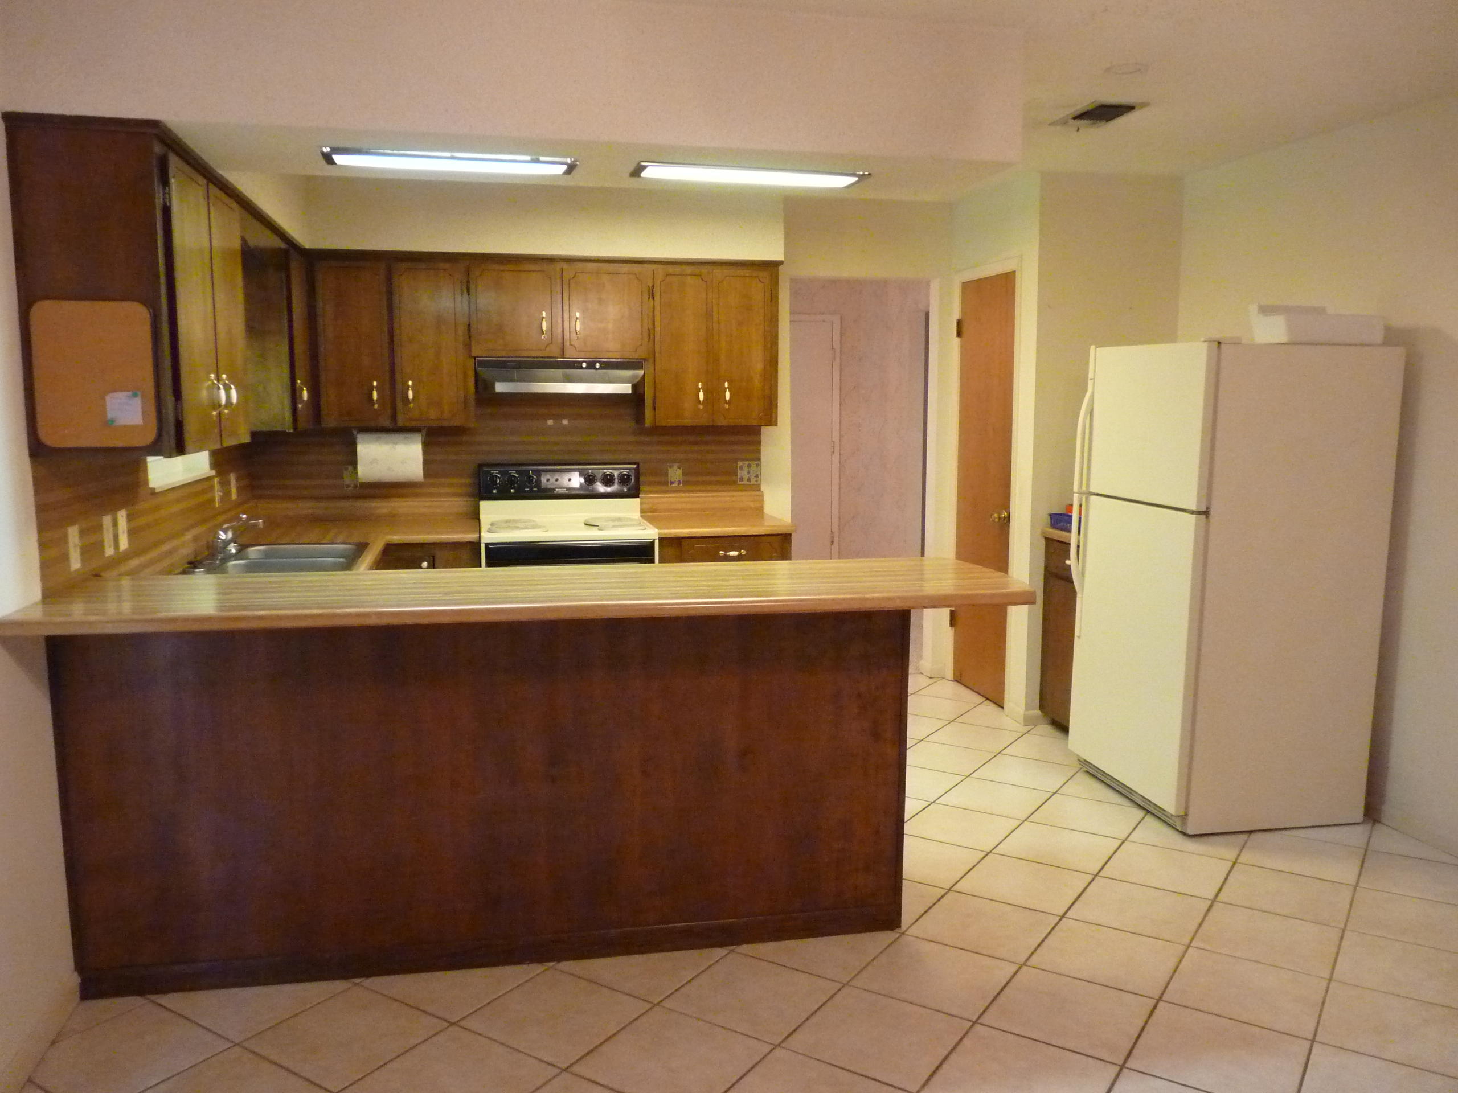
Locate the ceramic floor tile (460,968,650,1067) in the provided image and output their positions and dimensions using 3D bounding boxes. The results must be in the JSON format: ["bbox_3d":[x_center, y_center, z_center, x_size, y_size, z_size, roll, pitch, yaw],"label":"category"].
[{"bbox_3d":[-0.407,1.116,2.702,0.331,0.010,0.331,4,8,33],"label":"ceramic floor tile"}]

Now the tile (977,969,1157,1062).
[{"bbox_3d":[0.809,1.111,2.703,0.331,0.010,0.331,5,8,33],"label":"tile"}]

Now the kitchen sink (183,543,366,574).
[{"bbox_3d":[-1.560,0.132,3.901,0.550,0.190,0.840,-1,7,-12],"label":"kitchen sink"}]

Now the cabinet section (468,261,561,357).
[{"bbox_3d":[-0.939,-1.042,5.031,0.398,0.402,0.020,-1,7,-12],"label":"cabinet section"}]

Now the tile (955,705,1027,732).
[{"bbox_3d":[1.265,0.804,5.277,0.333,0.010,0.333,4,8,33],"label":"tile"}]

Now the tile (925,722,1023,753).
[{"bbox_3d":[1.075,0.844,4.947,0.331,0.010,0.331,4,8,33],"label":"tile"}]

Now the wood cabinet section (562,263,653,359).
[{"bbox_3d":[-0.552,-1.055,5.128,0.391,0.408,0.040,-1,7,-10],"label":"wood cabinet section"}]

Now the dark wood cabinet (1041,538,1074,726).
[{"bbox_3d":[1.734,0.407,4.894,0.585,0.870,0.570,-1,7,-12],"label":"dark wood cabinet"}]

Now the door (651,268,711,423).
[{"bbox_3d":[-0.205,-0.901,5.182,0.267,0.700,0.020,-1,7,-10],"label":"door"}]

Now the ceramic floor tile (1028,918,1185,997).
[{"bbox_3d":[0.997,1.080,2.992,0.331,0.010,0.331,4,8,33],"label":"ceramic floor tile"}]

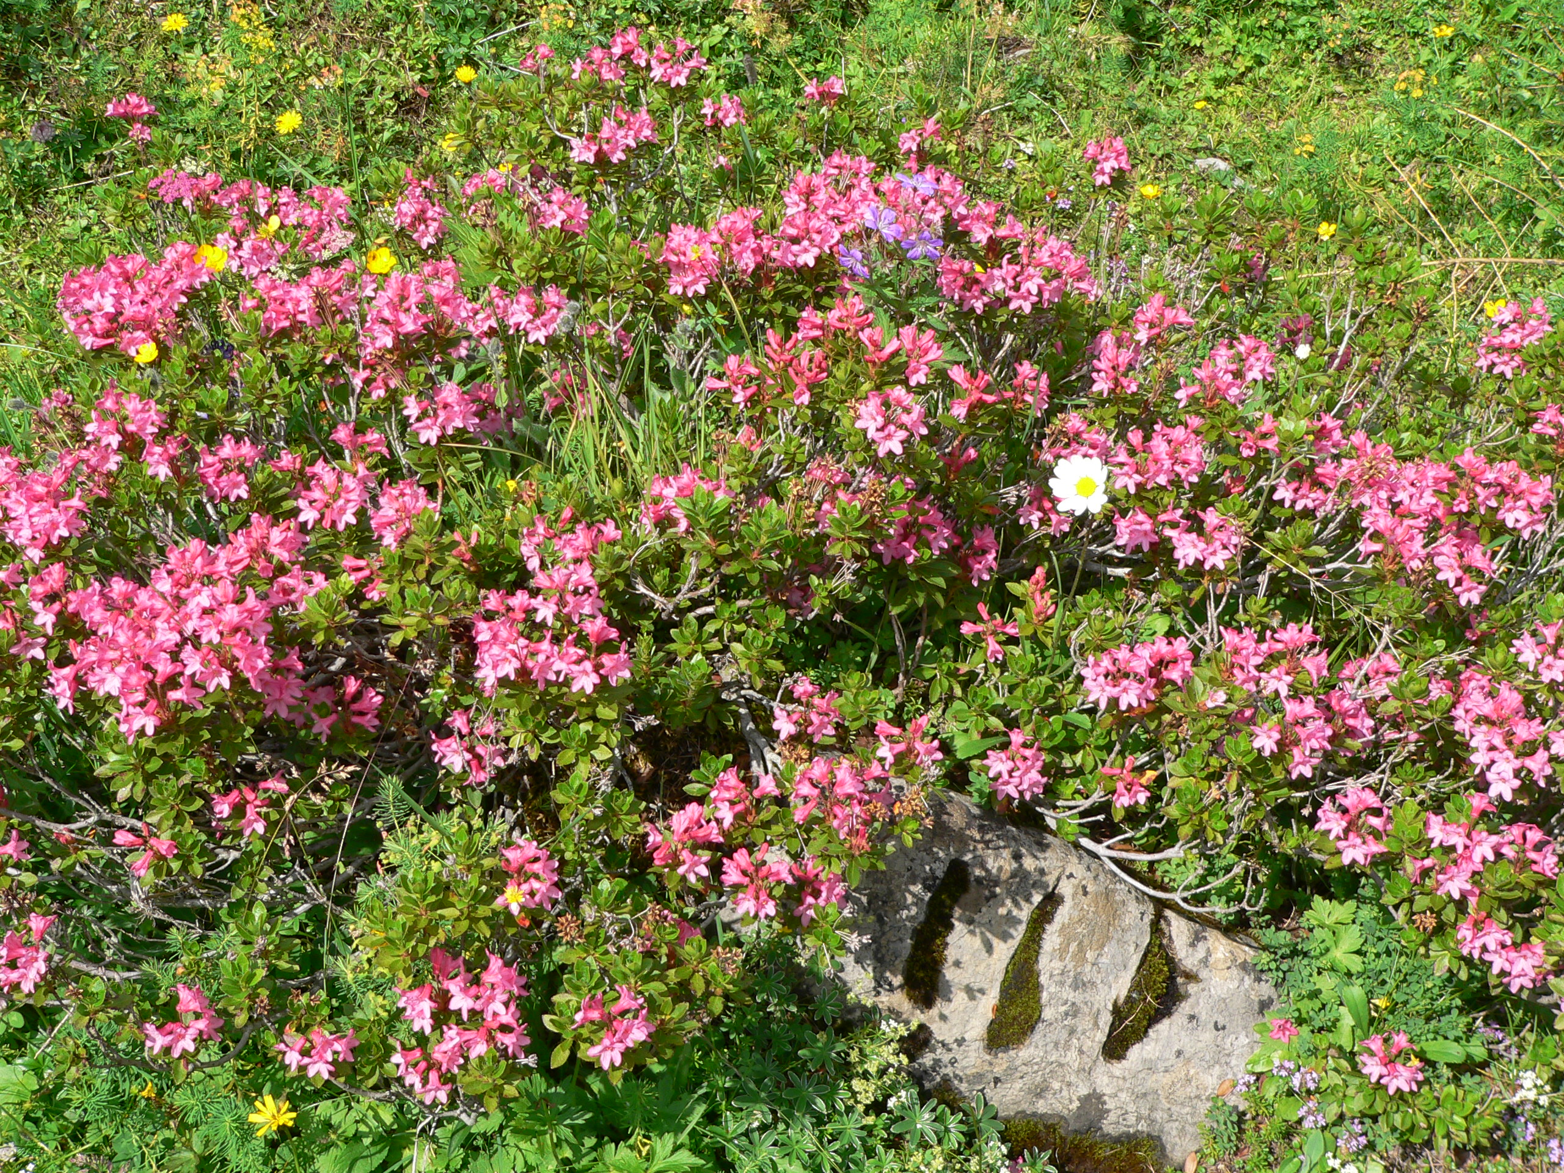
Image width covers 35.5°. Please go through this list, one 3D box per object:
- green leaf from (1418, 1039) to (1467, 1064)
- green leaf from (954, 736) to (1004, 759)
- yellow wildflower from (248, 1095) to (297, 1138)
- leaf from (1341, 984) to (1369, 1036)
[{"bbox_3d":[0.419,0.295,1.550,0.032,0.006,0.015,6,50,6],"label":"green leaf"},{"bbox_3d":[0.138,0.113,1.710,0.039,0.007,0.013,-18,40,-12],"label":"green leaf"},{"bbox_3d":[-0.314,0.326,1.500,0.030,0.013,0.029,3,38,-1],"label":"yellow wildflower"},{"bbox_3d":[0.369,0.272,1.570,0.013,0.006,0.037,-10,63,-6],"label":"leaf"}]

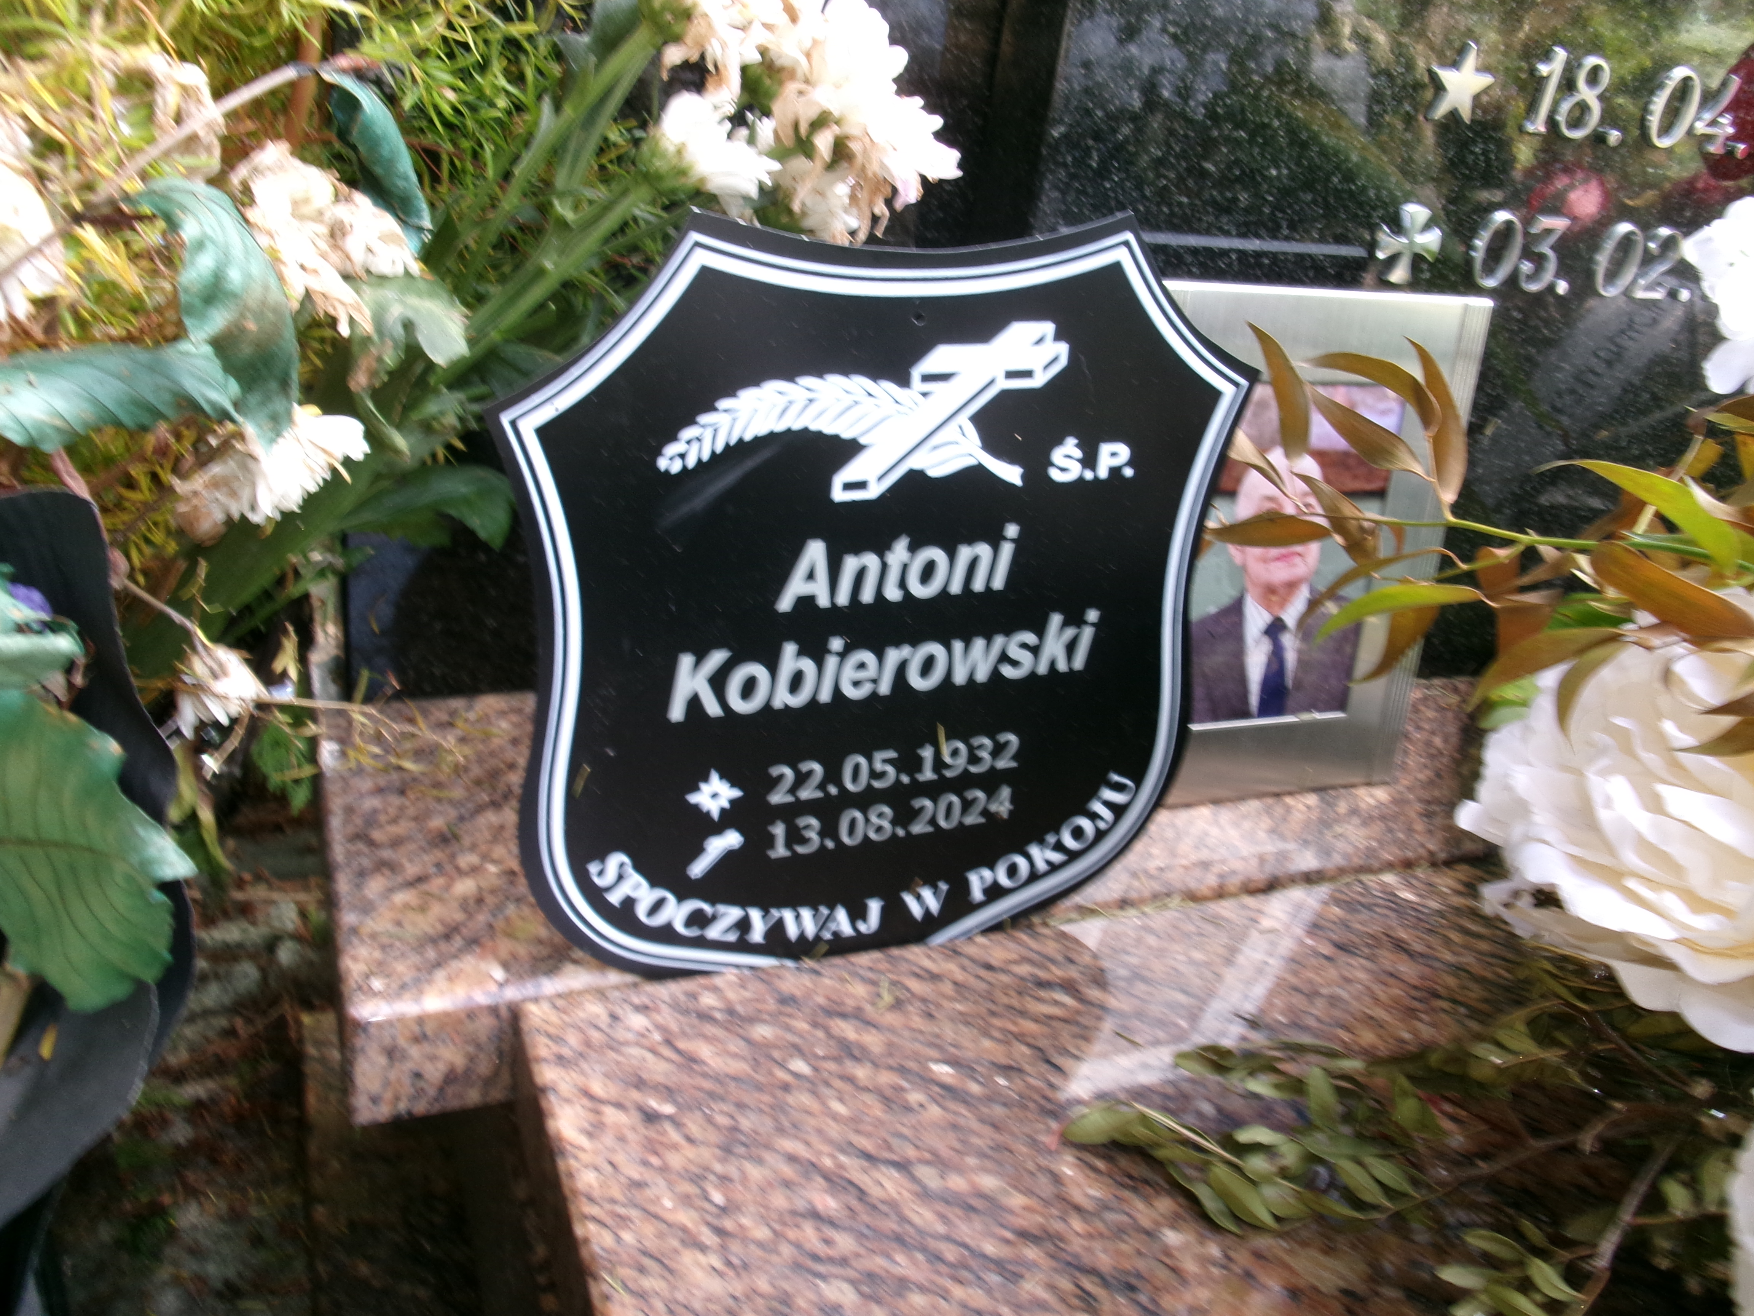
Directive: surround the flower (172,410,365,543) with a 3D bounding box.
[{"bbox_3d":[-0.245,-0.077,0.585,0.076,0.048,0.066,-29,18,-7],"label":"flower"}]

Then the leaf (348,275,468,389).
[{"bbox_3d":[-0.208,-0.145,0.635,0.055,0.050,0.035,-2,27,-17],"label":"leaf"}]

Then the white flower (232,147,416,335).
[{"bbox_3d":[-0.231,-0.179,0.605,0.078,0.070,0.060,-1,27,-14],"label":"white flower"}]

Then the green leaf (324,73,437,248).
[{"bbox_3d":[-0.216,-0.215,0.620,0.037,0.083,0.030,-29,9,-10],"label":"green leaf"}]

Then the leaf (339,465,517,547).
[{"bbox_3d":[-0.206,-0.070,0.655,0.080,0.036,0.040,2,26,-9],"label":"leaf"}]

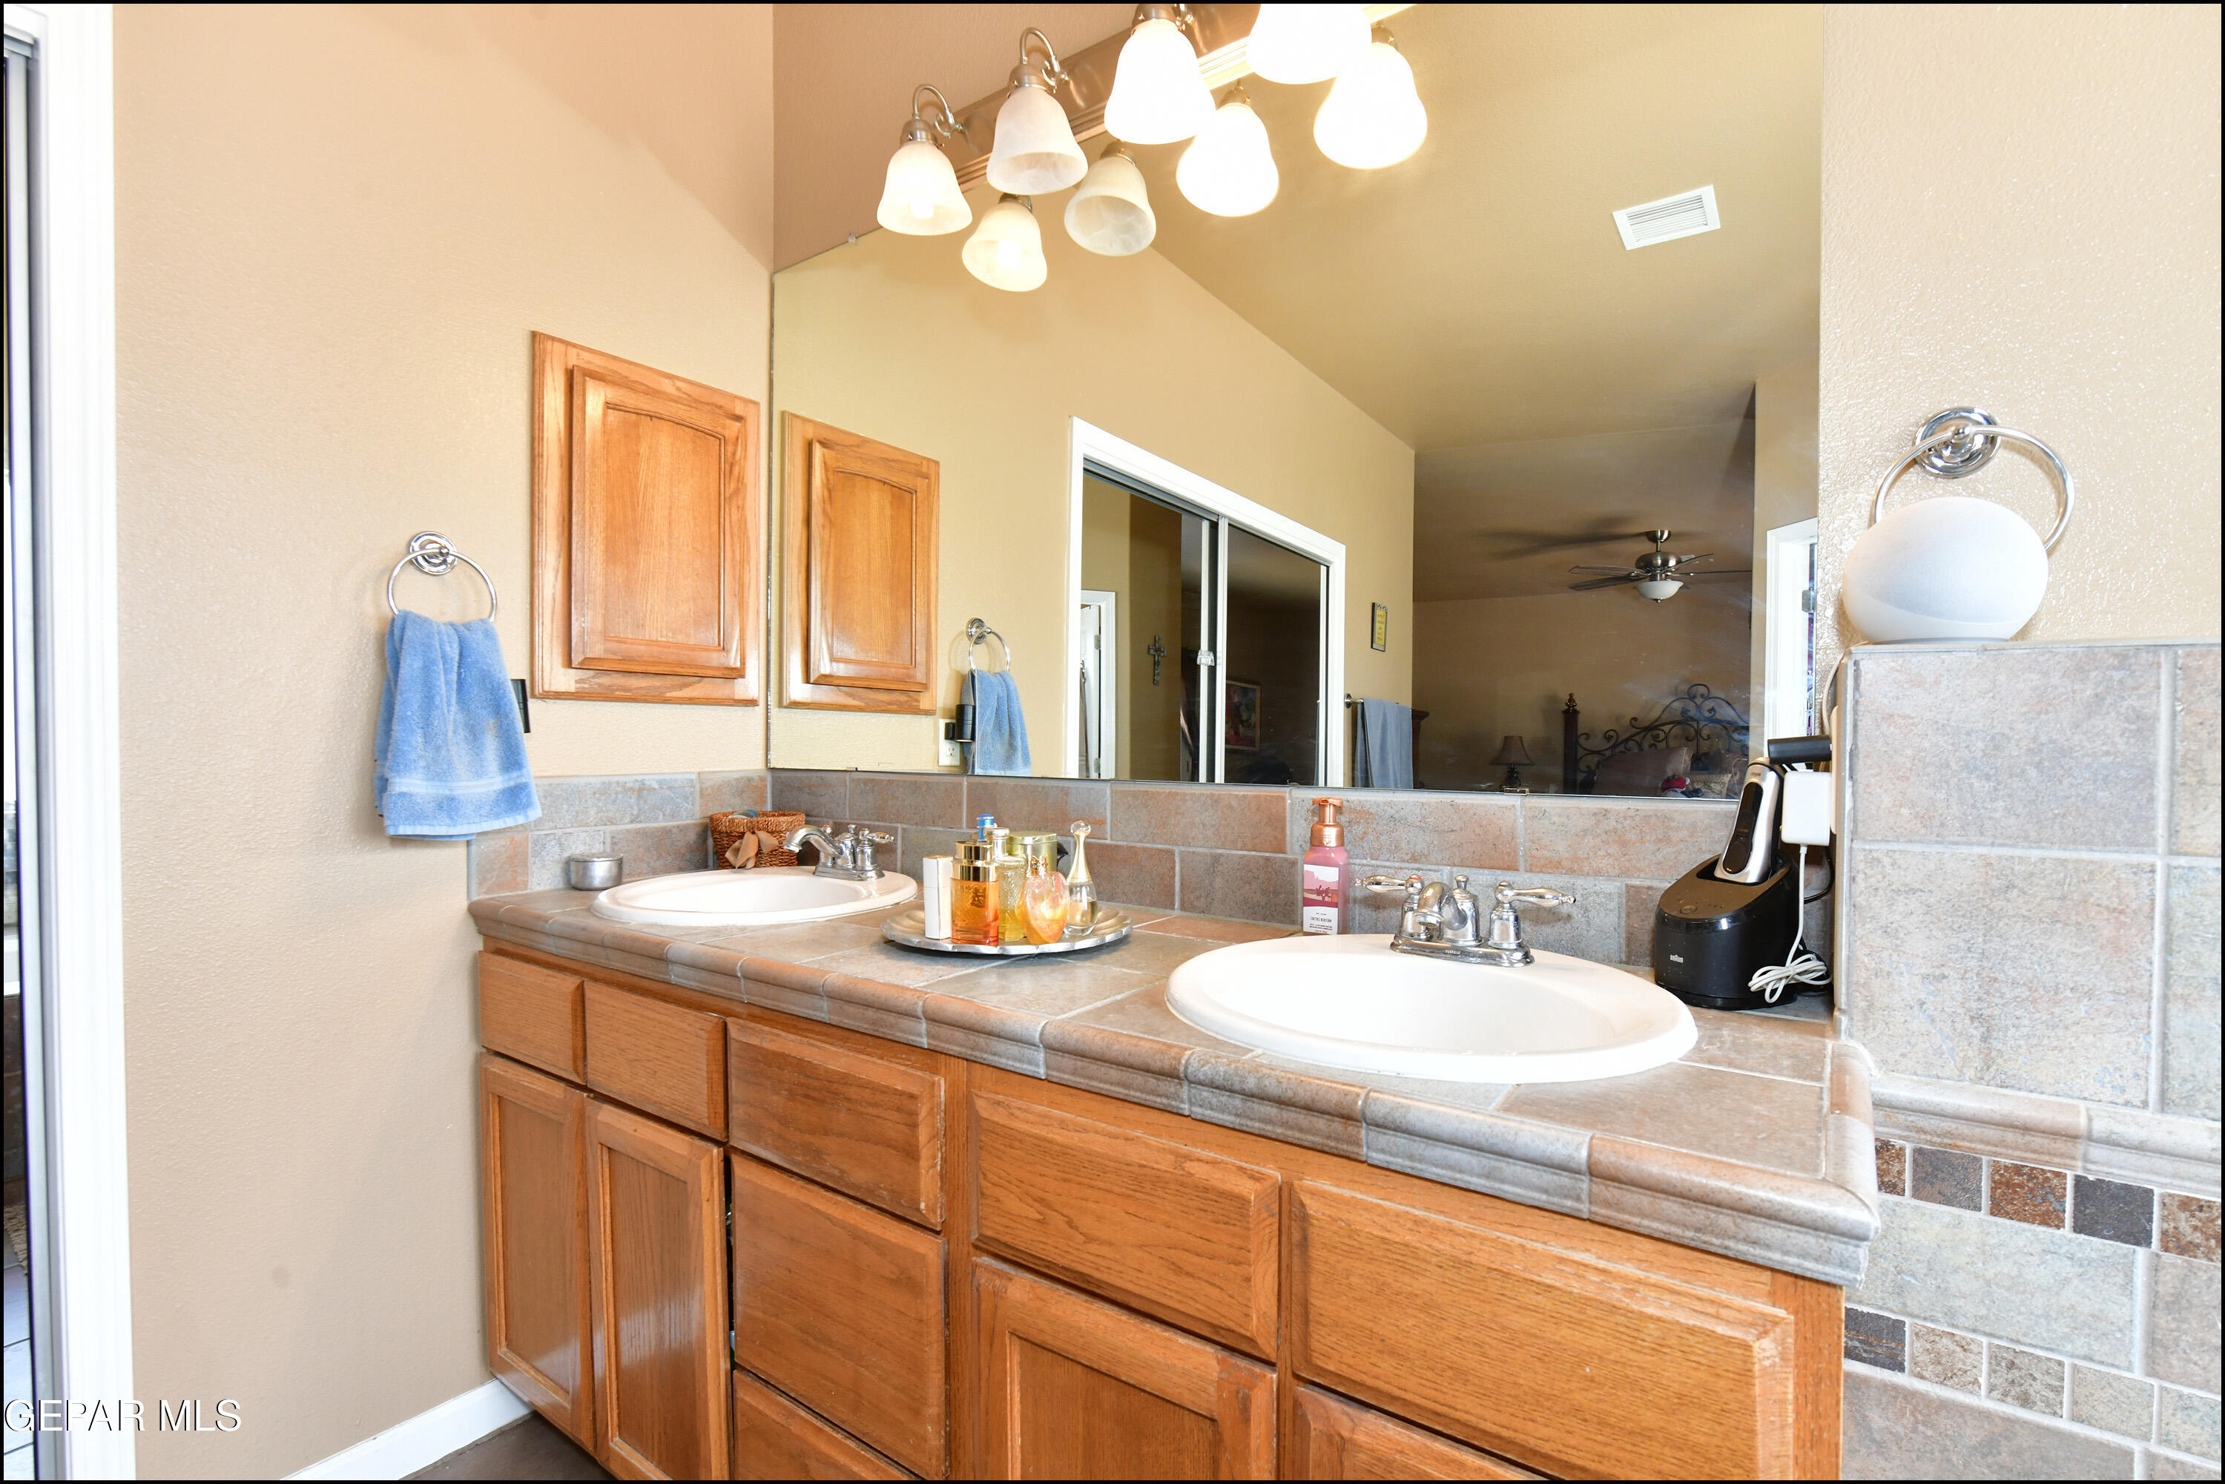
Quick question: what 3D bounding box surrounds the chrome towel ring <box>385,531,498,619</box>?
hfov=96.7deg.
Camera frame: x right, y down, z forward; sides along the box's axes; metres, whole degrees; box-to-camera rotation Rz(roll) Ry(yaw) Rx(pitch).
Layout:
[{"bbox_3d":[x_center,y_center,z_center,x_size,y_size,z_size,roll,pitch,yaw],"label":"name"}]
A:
[{"bbox_3d":[-1.049,-0.238,1.544,0.068,0.180,0.151,0,0,35],"label":"chrome towel ring"}]

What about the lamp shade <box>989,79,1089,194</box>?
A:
[{"bbox_3d":[-0.123,-0.938,1.526,0.158,0.131,0.158,0,0,0],"label":"lamp shade"}]

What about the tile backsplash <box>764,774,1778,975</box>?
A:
[{"bbox_3d":[0.015,0.162,1.568,1.786,0.194,0.018,0,0,35],"label":"tile backsplash"}]

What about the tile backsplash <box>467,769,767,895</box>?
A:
[{"bbox_3d":[-0.874,0.154,1.823,0.013,0.194,0.565,0,0,35],"label":"tile backsplash"}]

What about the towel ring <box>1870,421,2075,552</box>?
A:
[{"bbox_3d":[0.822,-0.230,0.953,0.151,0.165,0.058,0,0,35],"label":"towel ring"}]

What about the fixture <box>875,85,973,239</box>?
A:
[{"bbox_3d":[-0.310,-0.981,1.657,0.157,0.232,0.164,0,0,0],"label":"fixture"}]

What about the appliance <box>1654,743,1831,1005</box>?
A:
[{"bbox_3d":[0.645,0.141,1.030,0.146,0.245,0.114,0,0,-14],"label":"appliance"}]

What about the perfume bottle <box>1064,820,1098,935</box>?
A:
[{"bbox_3d":[-0.042,0.174,1.280,0.044,0.146,0.044,0,0,0],"label":"perfume bottle"}]

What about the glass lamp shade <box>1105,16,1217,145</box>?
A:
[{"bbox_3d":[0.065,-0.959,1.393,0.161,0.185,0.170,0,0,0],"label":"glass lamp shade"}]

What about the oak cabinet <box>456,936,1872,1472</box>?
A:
[{"bbox_3d":[-0.139,0.734,1.340,1.798,0.829,0.545,0,0,35],"label":"oak cabinet"}]

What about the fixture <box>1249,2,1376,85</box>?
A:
[{"bbox_3d":[0.250,-0.942,1.254,0.158,0.138,0.157,0,0,0],"label":"fixture"}]

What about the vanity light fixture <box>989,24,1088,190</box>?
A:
[{"bbox_3d":[-0.114,-0.978,1.522,0.157,0.230,0.163,0,0,0],"label":"vanity light fixture"}]

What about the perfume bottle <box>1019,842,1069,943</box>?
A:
[{"bbox_3d":[-0.083,0.185,1.221,0.060,0.128,0.044,0,0,-23],"label":"perfume bottle"}]

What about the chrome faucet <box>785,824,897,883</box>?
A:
[{"bbox_3d":[-0.476,0.185,1.643,0.214,0.084,0.170,0,0,35],"label":"chrome faucet"}]

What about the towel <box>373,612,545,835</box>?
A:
[{"bbox_3d":[-0.997,-0.026,1.512,0.086,0.332,0.214,0,0,35],"label":"towel"}]

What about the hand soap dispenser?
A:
[{"bbox_3d":[0.287,0.166,1.313,0.056,0.183,0.050,0,0,35],"label":"hand soap dispenser"}]

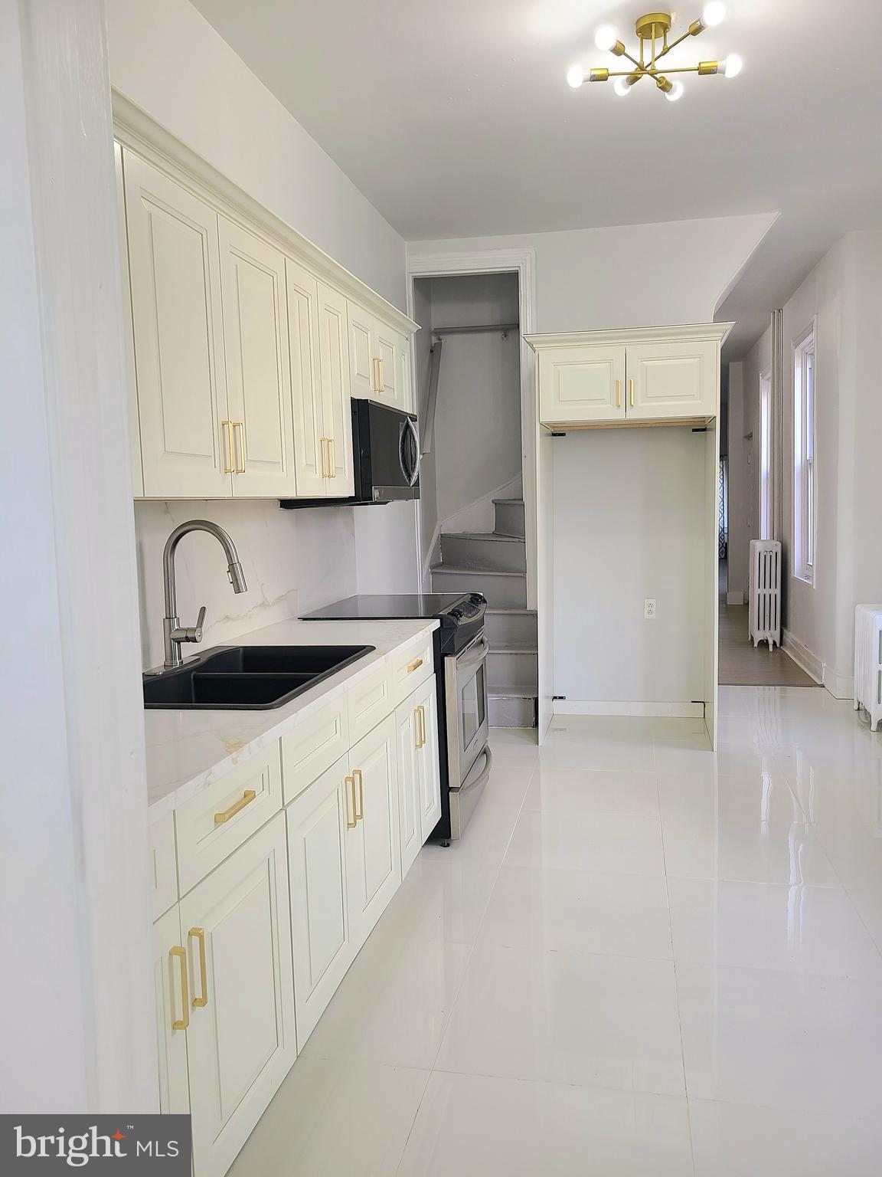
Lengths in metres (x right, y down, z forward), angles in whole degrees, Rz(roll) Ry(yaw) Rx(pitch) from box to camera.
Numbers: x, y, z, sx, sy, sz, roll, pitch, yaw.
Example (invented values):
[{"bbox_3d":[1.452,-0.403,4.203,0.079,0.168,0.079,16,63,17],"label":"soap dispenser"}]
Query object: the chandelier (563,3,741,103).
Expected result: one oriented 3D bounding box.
[{"bbox_3d":[0.734,-1.851,3.041,0.590,0.200,0.540,-1,6,12],"label":"chandelier"}]

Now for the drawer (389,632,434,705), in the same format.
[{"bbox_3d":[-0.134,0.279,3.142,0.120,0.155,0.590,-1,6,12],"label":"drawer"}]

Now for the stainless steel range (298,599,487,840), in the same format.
[{"bbox_3d":[-0.171,0.537,3.922,0.700,0.935,0.760,-1,6,12],"label":"stainless steel range"}]

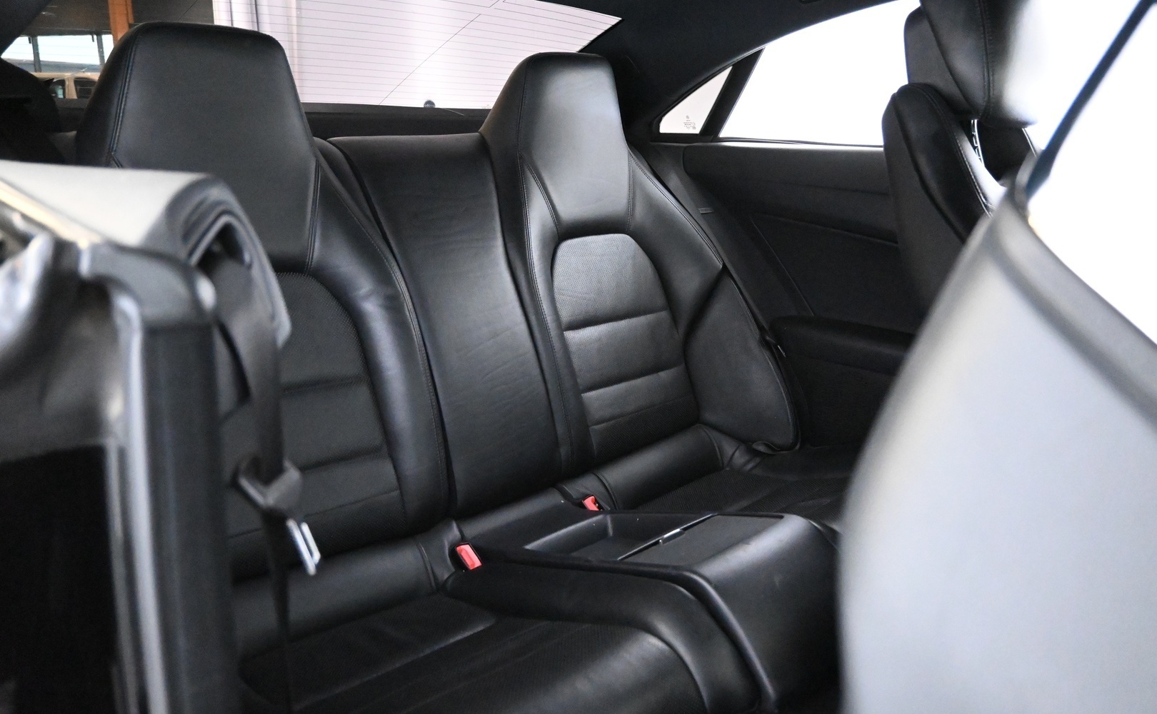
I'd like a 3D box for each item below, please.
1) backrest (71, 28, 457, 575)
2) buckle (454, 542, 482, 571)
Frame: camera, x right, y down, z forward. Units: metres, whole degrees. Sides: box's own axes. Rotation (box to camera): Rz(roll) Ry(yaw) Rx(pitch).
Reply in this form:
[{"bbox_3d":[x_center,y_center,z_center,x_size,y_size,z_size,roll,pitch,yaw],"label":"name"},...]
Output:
[{"bbox_3d":[-0.424,-0.069,1.214,0.445,0.770,0.252,-14,0,-43],"label":"backrest"},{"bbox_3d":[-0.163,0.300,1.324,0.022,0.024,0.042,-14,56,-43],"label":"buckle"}]

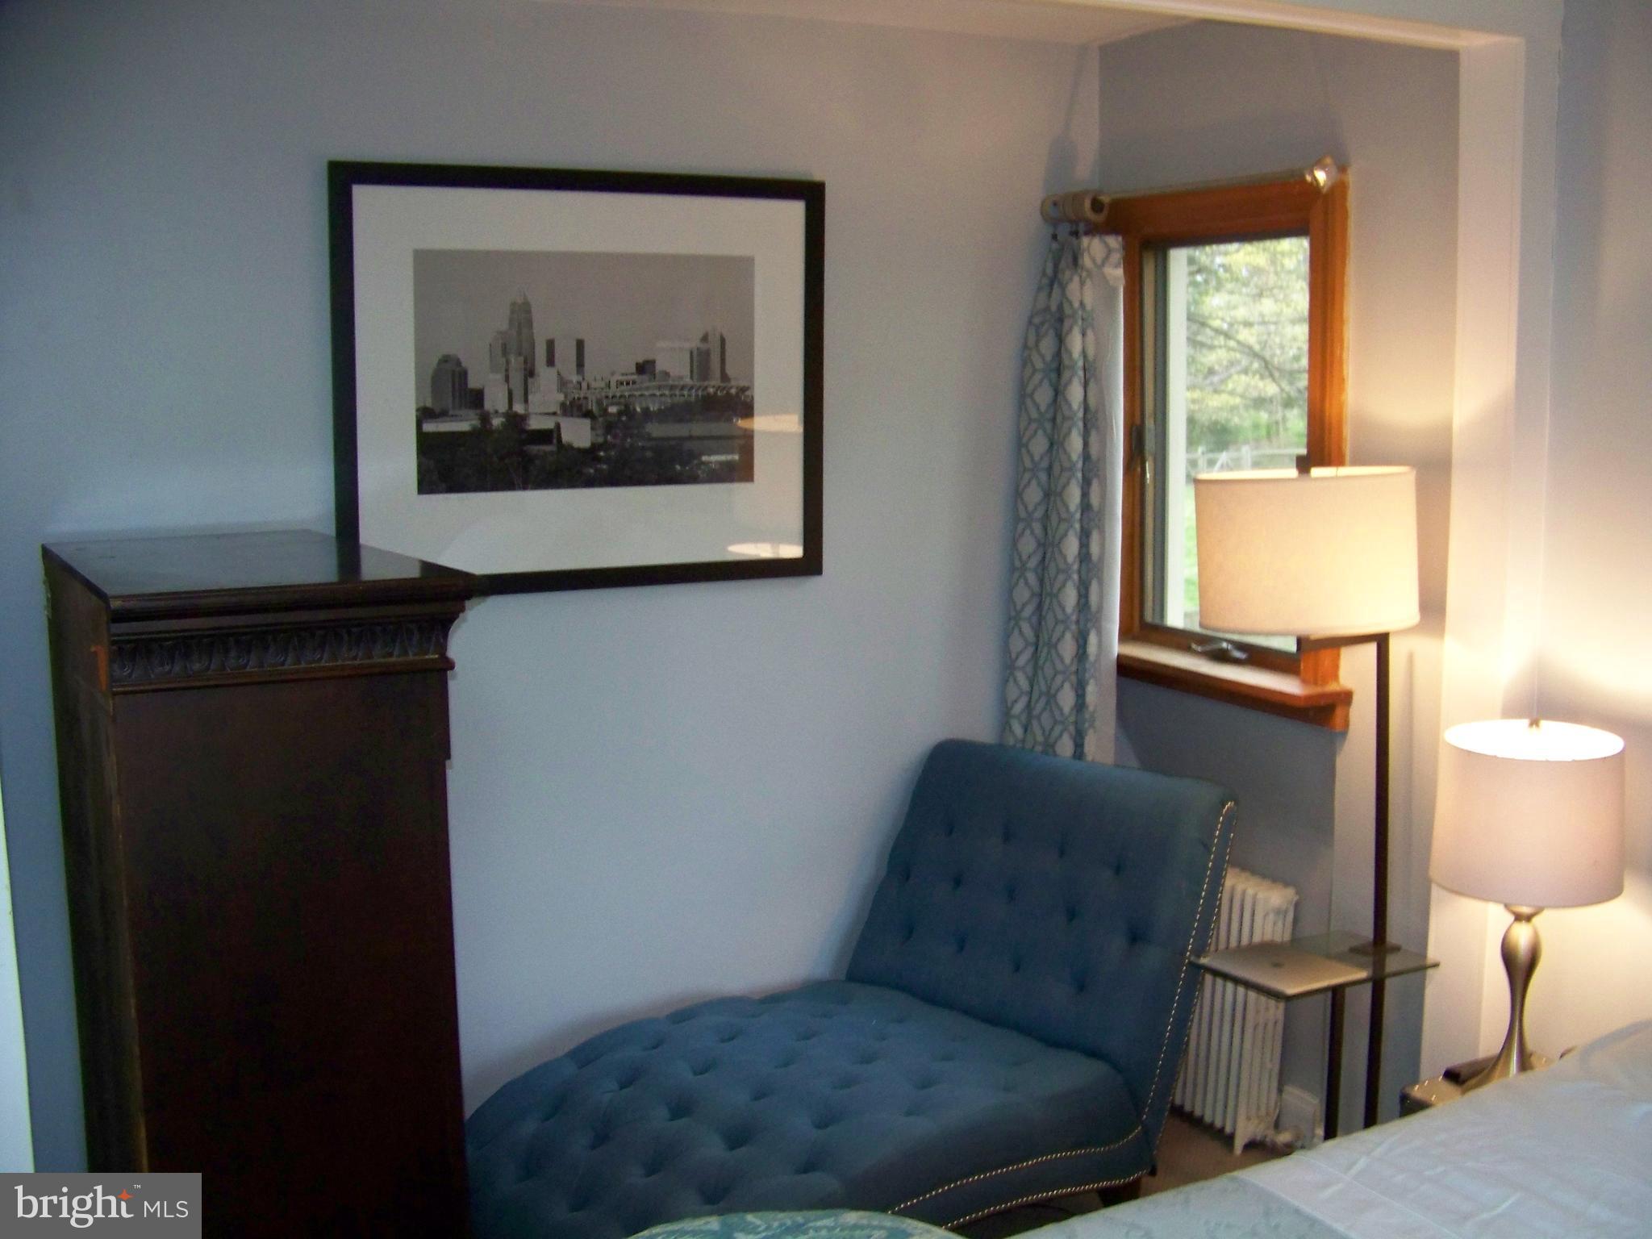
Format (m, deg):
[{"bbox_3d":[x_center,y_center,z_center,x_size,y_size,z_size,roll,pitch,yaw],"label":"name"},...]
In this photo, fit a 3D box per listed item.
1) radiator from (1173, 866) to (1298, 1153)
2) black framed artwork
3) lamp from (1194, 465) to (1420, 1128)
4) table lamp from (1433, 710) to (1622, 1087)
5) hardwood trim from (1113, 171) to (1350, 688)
[{"bbox_3d":[0.816,0.818,3.923,0.145,0.565,0.563,-4,9,-25],"label":"radiator"},{"bbox_3d":[-0.491,-0.507,3.706,1.098,0.893,0.030,-4,9,-25],"label":"black framed artwork"},{"bbox_3d":[0.898,0.443,3.252,0.420,1.495,0.420,-4,9,-25],"label":"lamp"},{"bbox_3d":[1.159,0.483,2.852,0.320,0.645,0.320,-4,9,-25],"label":"table lamp"},{"bbox_3d":[0.841,-0.381,3.829,0.150,1.135,0.855,-4,9,-25],"label":"hardwood trim"}]

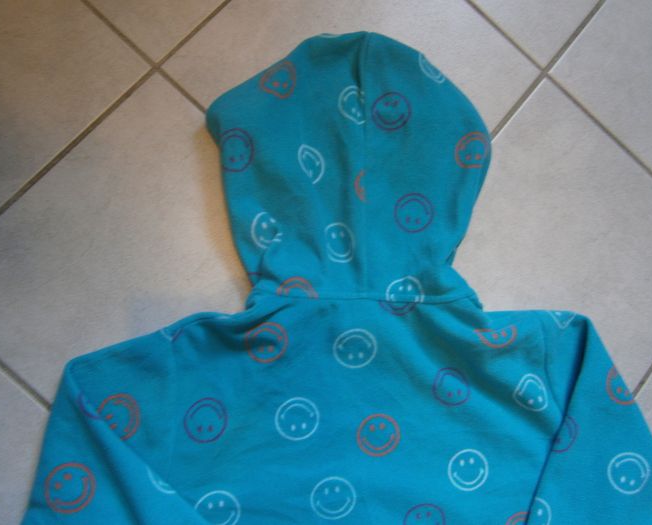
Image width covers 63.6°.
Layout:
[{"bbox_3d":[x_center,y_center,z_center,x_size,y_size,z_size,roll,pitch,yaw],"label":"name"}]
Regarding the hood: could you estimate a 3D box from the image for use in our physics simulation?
[{"bbox_3d":[0.028,-0.098,0.523,0.292,0.070,0.285,2,82,-10],"label":"hood"}]

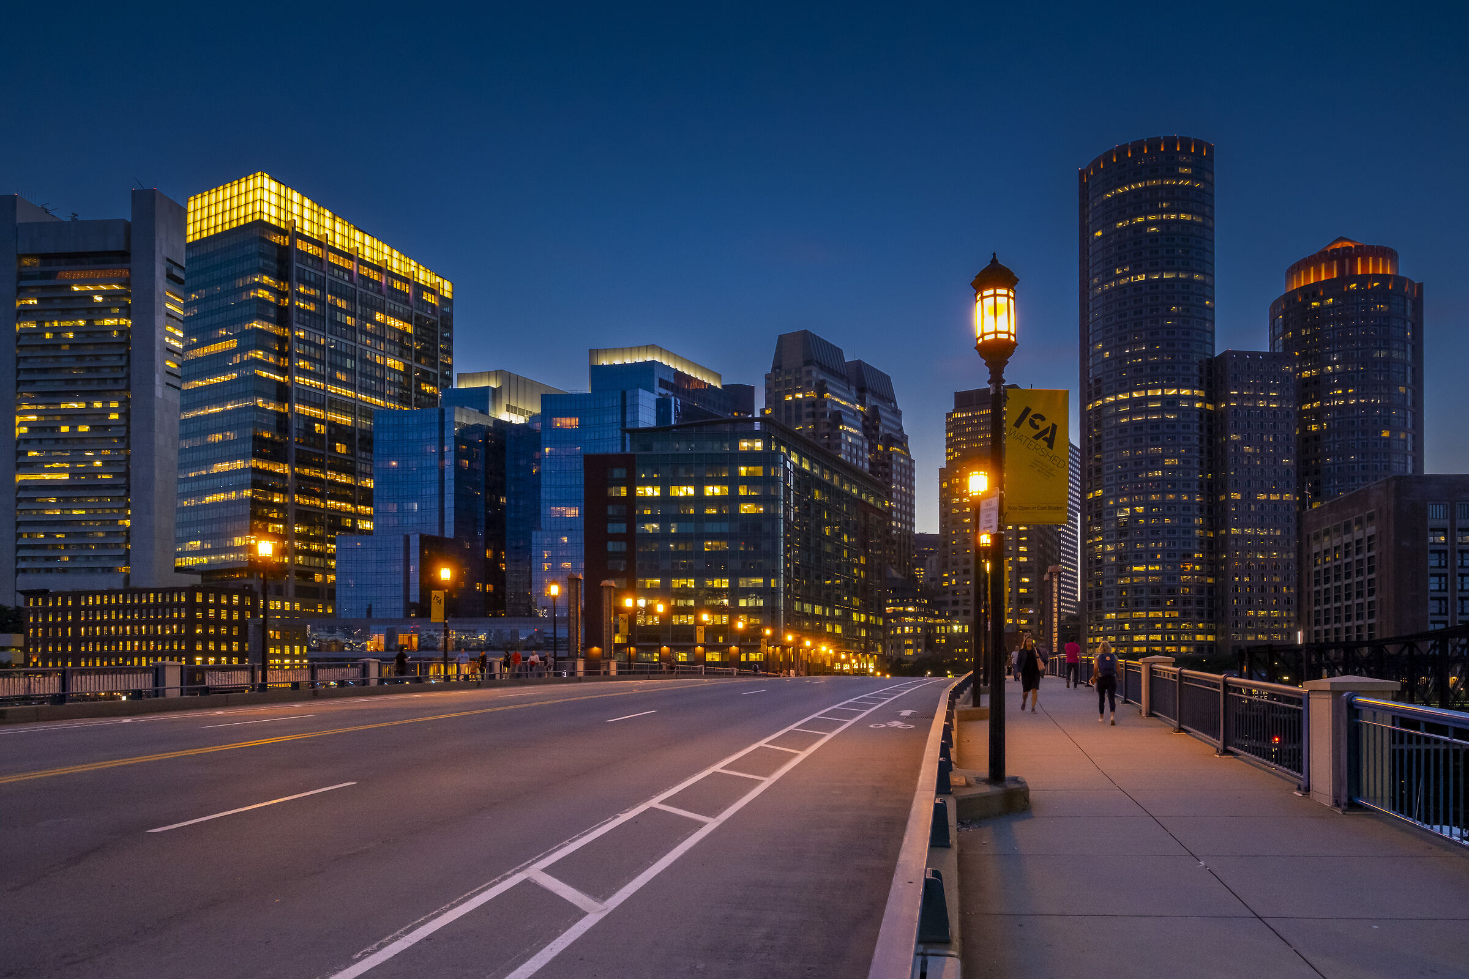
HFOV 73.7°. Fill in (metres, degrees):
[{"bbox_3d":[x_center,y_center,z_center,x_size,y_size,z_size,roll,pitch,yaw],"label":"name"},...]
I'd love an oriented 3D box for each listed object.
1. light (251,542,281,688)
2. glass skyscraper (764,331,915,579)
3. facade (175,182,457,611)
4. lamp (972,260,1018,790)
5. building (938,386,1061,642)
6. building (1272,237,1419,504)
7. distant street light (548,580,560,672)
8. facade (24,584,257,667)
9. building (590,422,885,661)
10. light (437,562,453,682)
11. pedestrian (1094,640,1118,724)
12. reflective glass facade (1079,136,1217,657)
[{"bbox_3d":[-13.650,3.500,28.500,0.420,4.700,0.420,-1,-4,13],"label":"light"},{"bbox_3d":[45.000,8.000,402.000,38.000,136.000,72.000,-3,-5,37],"label":"glass skyscraper"},{"bbox_3d":[-119.500,-6.500,288.000,37.000,130.000,64.000,-3,-6,32],"label":"facade"},{"bbox_3d":[2.472,0.282,9.250,0.450,5.030,0.450,-1,-5,15],"label":"lamp"},{"bbox_3d":[104.000,19.500,385.000,39.000,112.000,34.000,-2,-6,25],"label":"building"},{"bbox_3d":[218.000,-8.000,350.000,47.000,160.000,47.000,-2,-5,32],"label":"building"},{"bbox_3d":[-9.230,7.122,50.200,0.450,4.950,0.450,-1,-5,15],"label":"distant street light"},{"bbox_3d":[-161.000,41.000,266.000,64.000,25.000,22.000,-3,-6,27],"label":"facade"},{"bbox_3d":[4.000,18.000,211.000,45.000,56.000,72.000,-1,-4,16],"label":"building"},{"bbox_3d":[-11.791,5.366,39.800,0.450,5.000,0.450,-1,-5,15],"label":"light"},{"bbox_3d":[7.180,3.720,18.900,0.480,1.660,0.450,-1,-4,12],"label":"pedestrian"},{"bbox_3d":[138.000,-20.000,329.000,42.000,178.000,42.000,-2,-4,23],"label":"reflective glass facade"}]

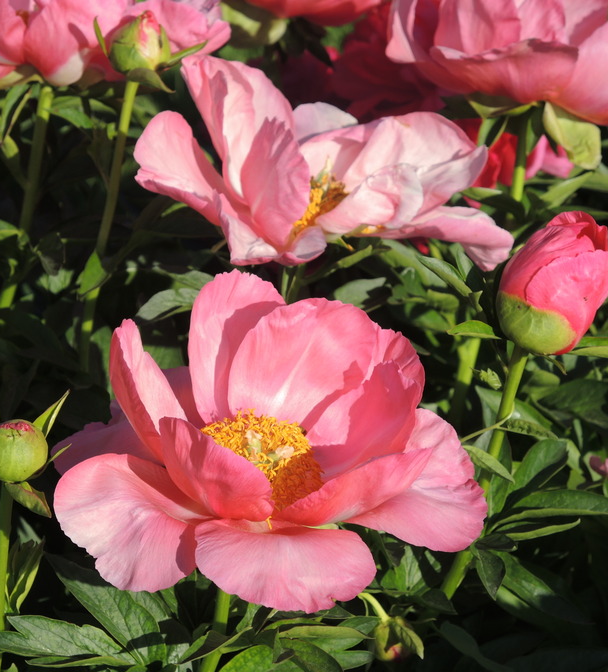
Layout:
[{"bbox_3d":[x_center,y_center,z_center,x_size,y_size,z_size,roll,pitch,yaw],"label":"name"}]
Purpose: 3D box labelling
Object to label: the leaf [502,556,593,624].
[{"bbox_3d":[0.101,0.105,1.130,0.049,0.009,0.018,33,42,5],"label":"leaf"}]

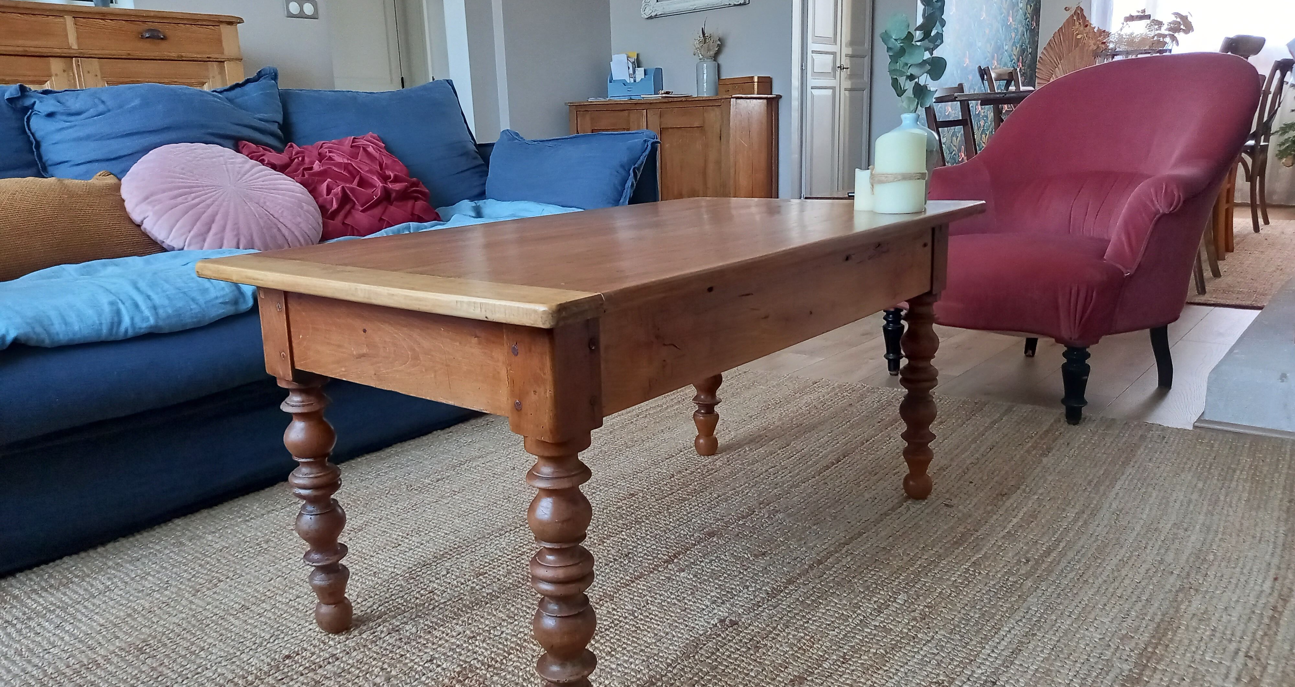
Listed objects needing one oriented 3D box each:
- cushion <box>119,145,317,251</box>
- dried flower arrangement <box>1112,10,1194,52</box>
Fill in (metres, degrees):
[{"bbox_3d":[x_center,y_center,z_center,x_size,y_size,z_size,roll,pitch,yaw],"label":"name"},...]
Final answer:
[{"bbox_3d":[-0.899,-0.295,2.000,0.405,0.130,0.405,46,31,26],"label":"cushion"},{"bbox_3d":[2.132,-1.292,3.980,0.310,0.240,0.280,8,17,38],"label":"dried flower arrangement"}]

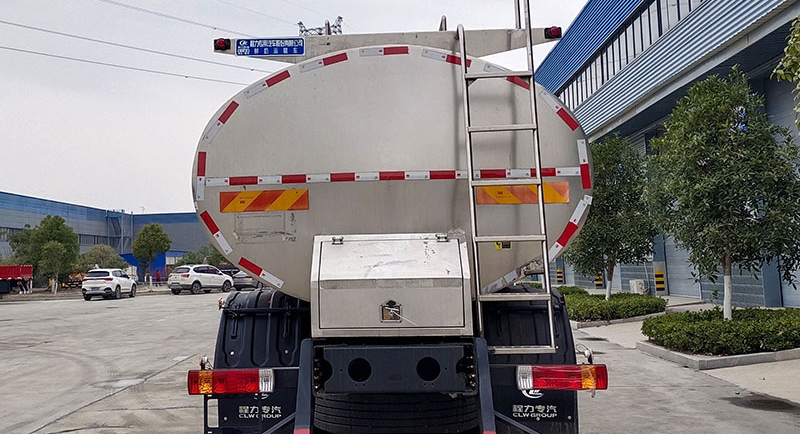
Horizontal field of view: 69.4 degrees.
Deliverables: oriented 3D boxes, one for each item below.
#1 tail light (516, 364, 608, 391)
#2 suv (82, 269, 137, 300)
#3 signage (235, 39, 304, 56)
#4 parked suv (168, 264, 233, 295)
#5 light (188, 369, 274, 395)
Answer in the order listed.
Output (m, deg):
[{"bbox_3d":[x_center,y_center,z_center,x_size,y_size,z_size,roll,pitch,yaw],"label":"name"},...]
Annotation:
[{"bbox_3d":[0.853,0.845,3.067,0.457,0.125,0.090,-2,-5,2],"label":"tail light"},{"bbox_3d":[-16.659,3.865,33.388,1.840,1.690,4.500,-1,-5,-9],"label":"suv"},{"bbox_3d":[-0.830,-1.088,3.710,0.445,0.117,0.020,-2,-5,2],"label":"signage"},{"bbox_3d":[-12.684,4.035,37.200,1.840,1.750,4.600,-4,-5,24],"label":"parked suv"},{"bbox_3d":[-0.901,0.893,3.144,0.457,0.125,0.090,-2,-5,2],"label":"light"}]

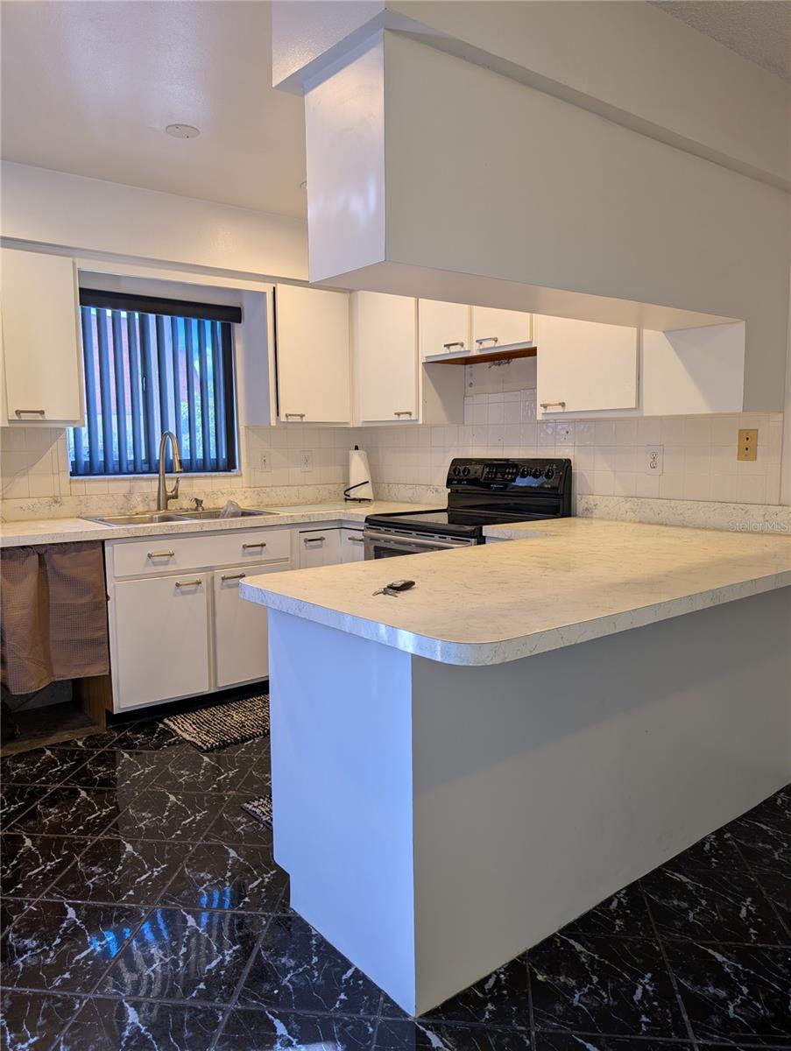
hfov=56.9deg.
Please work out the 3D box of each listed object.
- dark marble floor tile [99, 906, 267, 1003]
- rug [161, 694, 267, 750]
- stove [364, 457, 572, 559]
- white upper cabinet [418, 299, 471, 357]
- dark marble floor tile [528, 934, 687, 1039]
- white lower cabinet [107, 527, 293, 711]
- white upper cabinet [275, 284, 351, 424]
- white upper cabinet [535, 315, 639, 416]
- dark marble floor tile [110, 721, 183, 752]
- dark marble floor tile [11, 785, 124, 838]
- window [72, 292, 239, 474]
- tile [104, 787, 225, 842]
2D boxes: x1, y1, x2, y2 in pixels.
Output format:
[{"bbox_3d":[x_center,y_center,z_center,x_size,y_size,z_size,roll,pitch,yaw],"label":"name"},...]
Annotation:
[{"bbox_3d":[-0.512,1.063,1.811,0.330,0.010,0.330,0,6,6],"label":"dark marble floor tile"},{"bbox_3d":[-0.635,0.882,3.410,0.755,0.018,0.470,-5,8,-38],"label":"rug"},{"bbox_3d":[0.321,0.279,3.395,0.660,1.155,0.760,-6,8,-37],"label":"stove"},{"bbox_3d":[0.364,-1.067,3.696,0.320,0.460,0.383,-5,8,-38],"label":"white upper cabinet"},{"bbox_3d":[0.477,1.060,1.693,0.331,0.010,0.321,0,7,7],"label":"dark marble floor tile"},{"bbox_3d":[-1.044,0.390,3.636,0.905,0.800,0.610,-6,8,-37],"label":"white lower cabinet"},{"bbox_3d":[-0.541,-0.923,4.069,0.480,0.735,0.320,-6,8,-37],"label":"white upper cabinet"},{"bbox_3d":[0.858,-0.803,2.888,0.320,0.735,0.505,-6,8,-37],"label":"white upper cabinet"},{"bbox_3d":[-1.017,0.914,3.154,0.331,0.010,0.321,0,7,7],"label":"dark marble floor tile"},{"bbox_3d":[-1.102,0.992,2.535,0.330,0.010,0.330,0,6,6],"label":"dark marble floor tile"},{"bbox_3d":[-1.274,-0.736,3.909,0.940,0.920,0.100,-5,8,-38],"label":"window"},{"bbox_3d":[-0.763,0.988,2.482,0.331,0.010,0.321,0,7,7],"label":"tile"}]

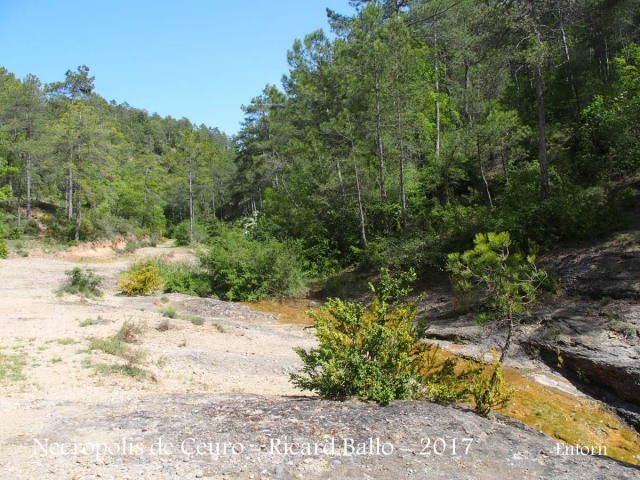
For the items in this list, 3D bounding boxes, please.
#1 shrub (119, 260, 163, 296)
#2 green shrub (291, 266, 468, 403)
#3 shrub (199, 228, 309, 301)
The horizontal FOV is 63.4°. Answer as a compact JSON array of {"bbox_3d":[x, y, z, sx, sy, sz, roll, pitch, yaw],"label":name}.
[{"bbox_3d":[-4.230,0.910,12.200,1.030,0.830,0.950,0,2,0],"label":"shrub"},{"bbox_3d":[0.575,0.940,5.100,1.680,1.280,1.350,0,2,0],"label":"green shrub"},{"bbox_3d":[-1.800,0.660,14.000,2.900,1.900,2.500,0,2,0],"label":"shrub"}]

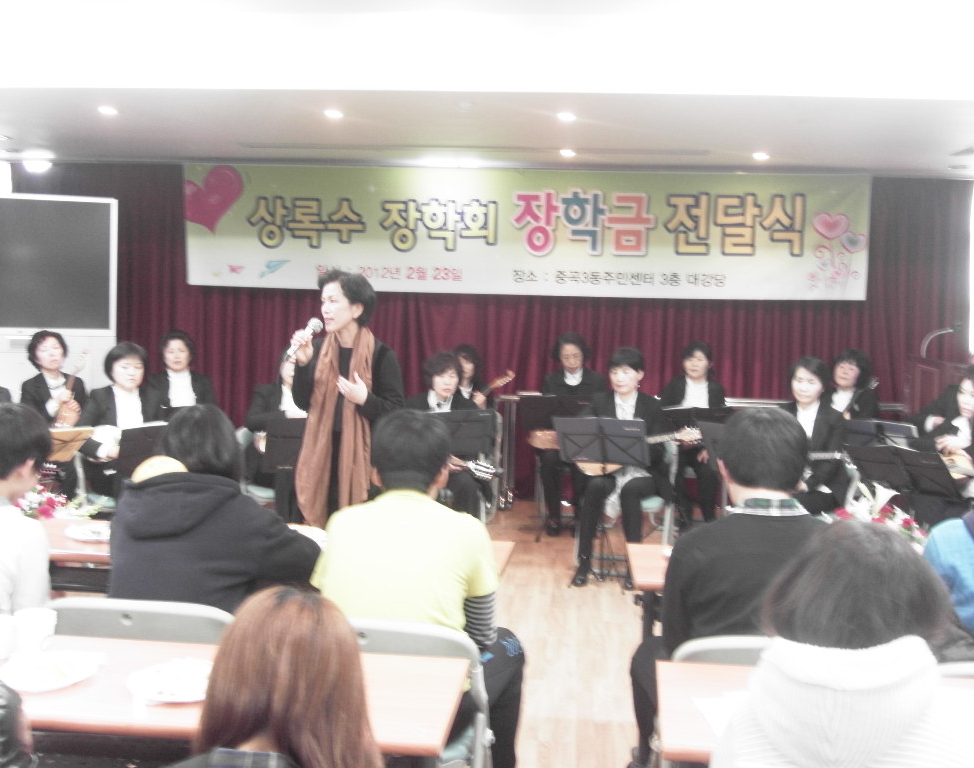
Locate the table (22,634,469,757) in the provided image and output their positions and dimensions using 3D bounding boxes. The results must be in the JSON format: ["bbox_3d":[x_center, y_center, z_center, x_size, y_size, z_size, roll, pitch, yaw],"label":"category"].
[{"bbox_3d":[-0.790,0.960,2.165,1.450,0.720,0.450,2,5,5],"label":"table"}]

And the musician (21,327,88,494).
[{"bbox_3d":[-2.566,0.308,6.082,0.520,1.230,0.720,-1,5,-20],"label":"musician"}]

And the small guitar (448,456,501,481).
[{"bbox_3d":[-0.189,0.380,5.425,0.648,0.220,0.110,16,-12,33],"label":"small guitar"}]

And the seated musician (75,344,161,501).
[{"bbox_3d":[-1.775,0.412,5.137,0.520,1.230,0.740,-1,6,-25],"label":"seated musician"}]

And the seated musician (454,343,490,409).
[{"bbox_3d":[-0.145,0.325,6.722,0.520,1.200,0.720,2,5,7],"label":"seated musician"}]

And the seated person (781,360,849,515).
[{"bbox_3d":[1.687,0.476,5.374,0.480,1.220,0.680,4,6,23],"label":"seated person"}]

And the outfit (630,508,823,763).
[{"bbox_3d":[0.671,0.805,2.740,0.540,1.100,0.820,2,6,3],"label":"outfit"}]

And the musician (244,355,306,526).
[{"bbox_3d":[-1.101,0.397,5.611,0.490,1.200,0.680,0,5,-12],"label":"musician"}]

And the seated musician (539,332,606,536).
[{"bbox_3d":[0.529,0.312,6.705,0.520,1.260,0.750,2,5,11],"label":"seated musician"}]

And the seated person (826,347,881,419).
[{"bbox_3d":[2.178,0.410,6.240,0.520,1.230,0.720,4,6,27],"label":"seated person"}]

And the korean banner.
[{"bbox_3d":[0.214,-1.104,7.487,4.970,0.880,0.050,2,5,5],"label":"korean banner"}]

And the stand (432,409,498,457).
[{"bbox_3d":[-0.203,0.612,5.450,0.500,0.940,0.400,2,6,3],"label":"stand"}]

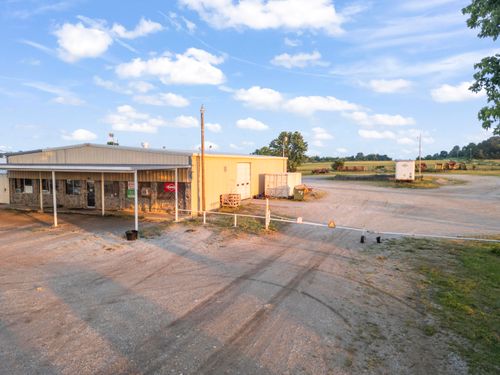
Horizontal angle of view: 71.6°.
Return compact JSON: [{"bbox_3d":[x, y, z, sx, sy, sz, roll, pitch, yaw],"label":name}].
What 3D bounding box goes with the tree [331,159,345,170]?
[{"bbox_3d":[32.247,-7.861,127.773,4.900,4.200,4.600,0,4,0],"label":"tree"}]

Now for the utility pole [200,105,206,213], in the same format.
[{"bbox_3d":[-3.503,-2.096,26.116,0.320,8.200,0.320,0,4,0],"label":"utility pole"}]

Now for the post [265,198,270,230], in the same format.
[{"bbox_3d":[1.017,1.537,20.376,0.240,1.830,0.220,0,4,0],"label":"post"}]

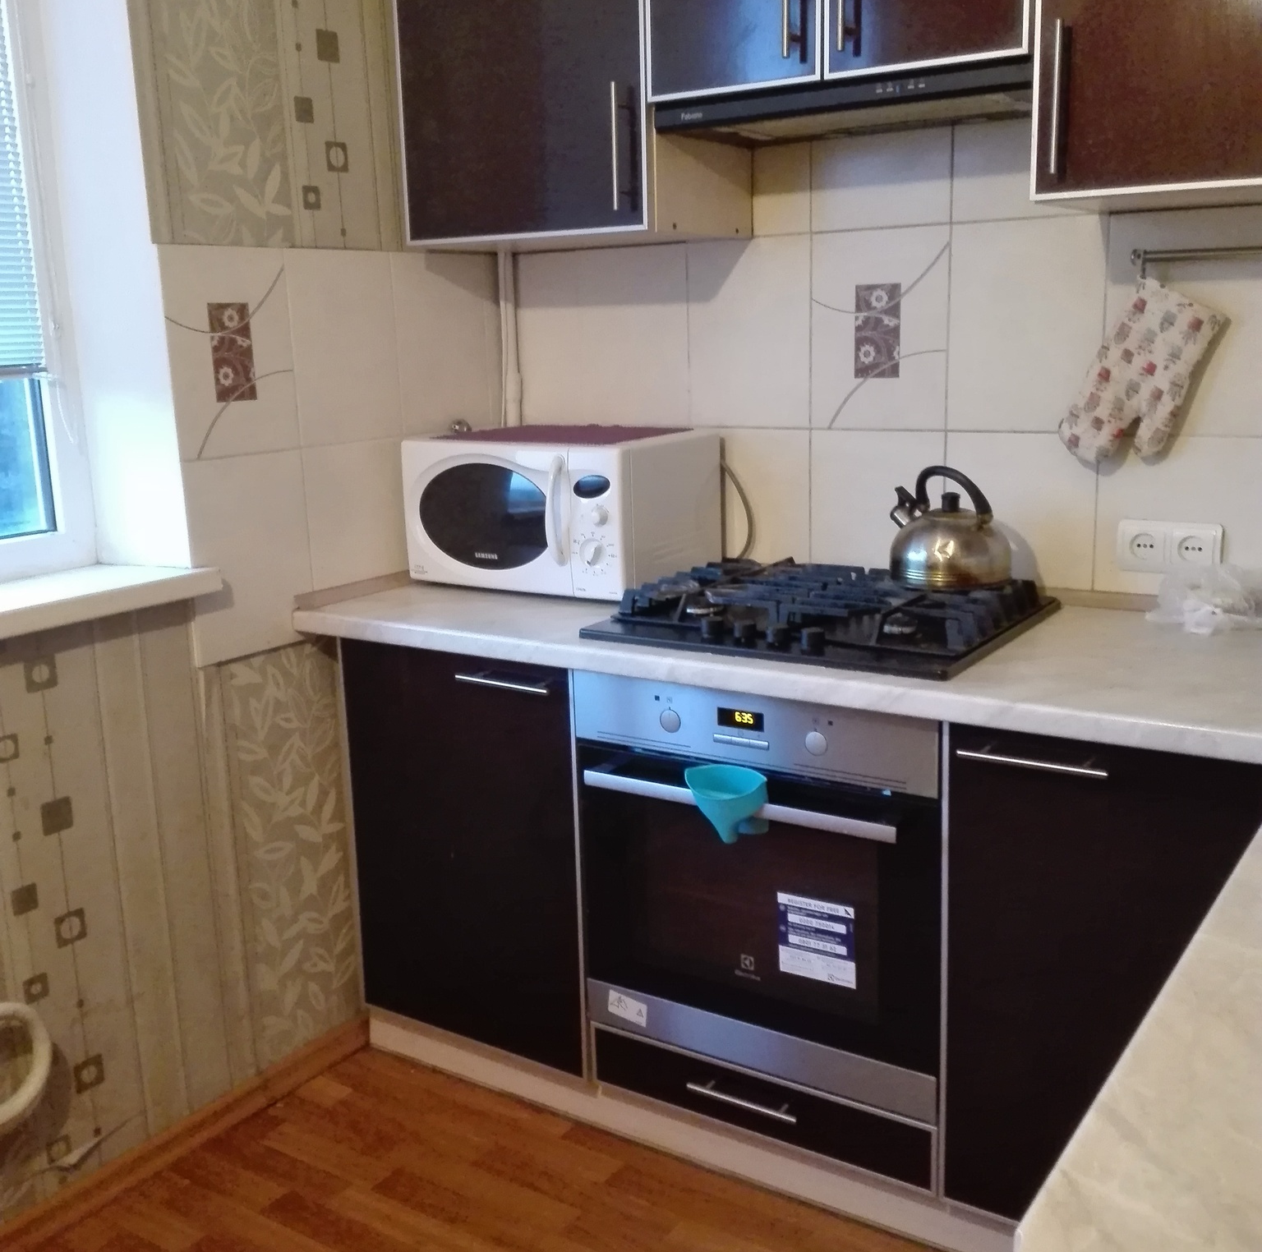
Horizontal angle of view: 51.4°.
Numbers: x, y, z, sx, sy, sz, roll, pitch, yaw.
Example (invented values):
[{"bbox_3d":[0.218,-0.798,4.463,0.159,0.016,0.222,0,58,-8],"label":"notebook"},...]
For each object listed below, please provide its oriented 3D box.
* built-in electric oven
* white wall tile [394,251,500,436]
[{"bbox_3d":[0.306,0.389,2.163,0.596,0.708,0.570,6,15,33],"label":"built-in electric oven"},{"bbox_3d":[-0.371,-0.554,2.580,0.010,0.334,0.250,7,15,35],"label":"white wall tile"}]

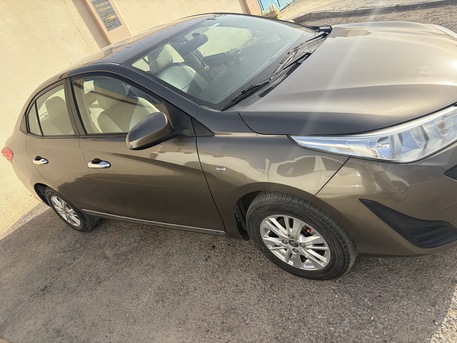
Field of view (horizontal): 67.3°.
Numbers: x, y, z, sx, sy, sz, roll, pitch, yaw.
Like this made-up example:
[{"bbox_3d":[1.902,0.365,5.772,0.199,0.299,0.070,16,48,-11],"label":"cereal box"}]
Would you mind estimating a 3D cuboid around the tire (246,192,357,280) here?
[{"bbox_3d":[0.393,0.347,1.917,0.590,0.590,0.190,-1,35,38],"label":"tire"}]

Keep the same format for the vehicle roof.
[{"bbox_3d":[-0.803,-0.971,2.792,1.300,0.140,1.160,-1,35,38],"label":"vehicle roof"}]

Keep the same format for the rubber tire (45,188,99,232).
[{"bbox_3d":[-1.607,0.367,3.499,0.590,0.590,0.190,-1,35,38],"label":"rubber tire"}]

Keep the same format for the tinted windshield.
[{"bbox_3d":[0.022,-0.848,2.259,0.820,0.120,1.330,23,47,20],"label":"tinted windshield"}]

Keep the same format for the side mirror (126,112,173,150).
[{"bbox_3d":[-0.390,-0.200,1.765,0.170,0.160,0.220,-1,35,38],"label":"side mirror"}]

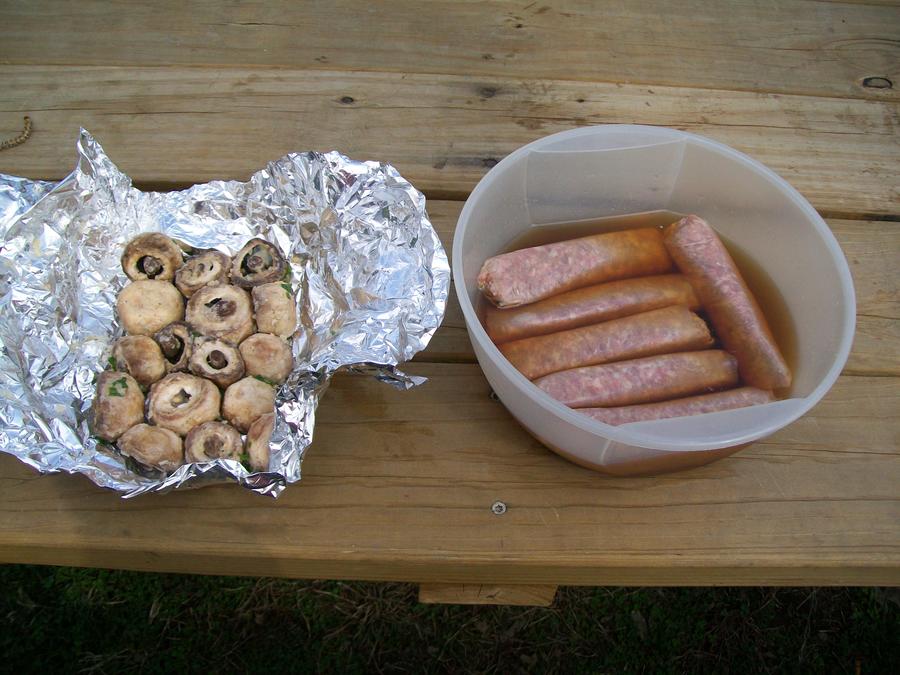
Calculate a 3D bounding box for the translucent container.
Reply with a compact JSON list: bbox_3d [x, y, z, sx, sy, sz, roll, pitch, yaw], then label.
[{"bbox_3d":[0.126,-0.018,0.598,0.251,0.100,0.251,2,57,-3],"label":"translucent container"}]

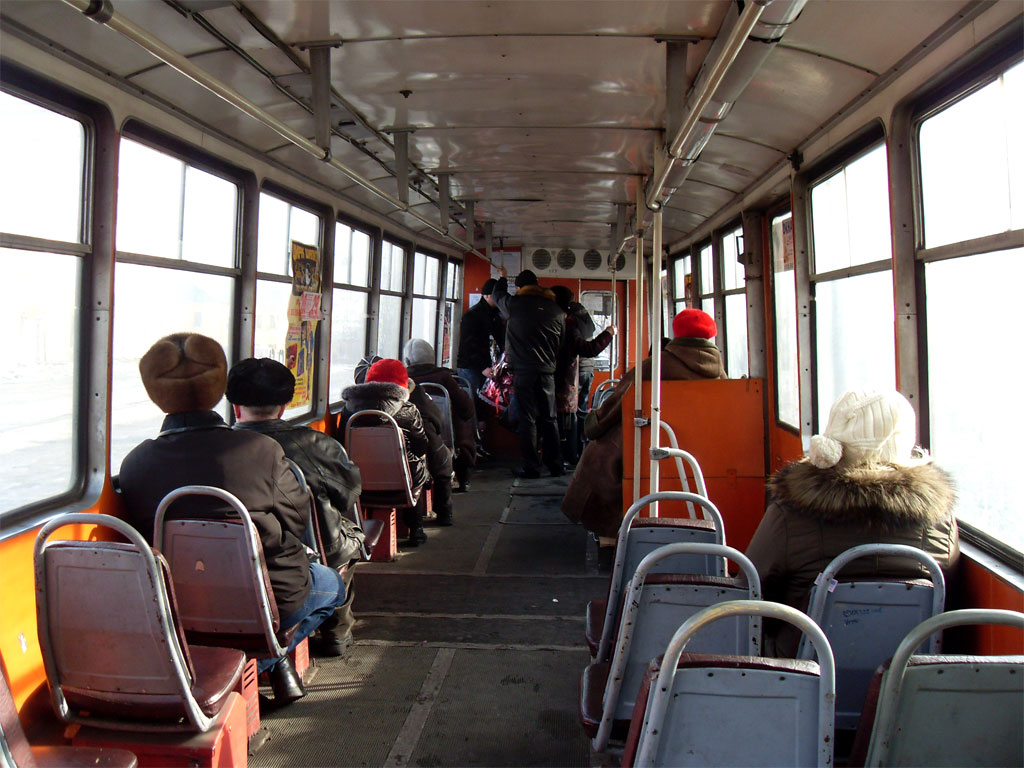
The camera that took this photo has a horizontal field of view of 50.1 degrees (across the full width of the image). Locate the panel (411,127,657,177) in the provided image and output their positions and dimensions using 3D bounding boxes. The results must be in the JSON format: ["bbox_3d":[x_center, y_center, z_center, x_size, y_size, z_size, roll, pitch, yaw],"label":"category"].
[{"bbox_3d":[0.147,-1.111,5.340,1.110,0.050,1.410,0,3,4],"label":"panel"}]

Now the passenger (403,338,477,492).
[{"bbox_3d":[-0.577,0.232,8.985,0.570,1.220,0.720,0,3,4],"label":"passenger"}]

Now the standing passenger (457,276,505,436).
[{"bbox_3d":[-0.324,-0.171,10.551,0.460,1.710,0.500,-1,4,-16],"label":"standing passenger"}]

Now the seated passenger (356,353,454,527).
[{"bbox_3d":[-0.660,0.373,6.849,0.580,1.130,0.680,0,3,4],"label":"seated passenger"}]

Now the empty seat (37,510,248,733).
[{"bbox_3d":[-0.938,0.580,2.859,0.400,0.545,0.490,0,3,4],"label":"empty seat"}]

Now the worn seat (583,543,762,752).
[{"bbox_3d":[0.378,0.601,2.676,0.400,0.525,0.490,0,3,4],"label":"worn seat"}]

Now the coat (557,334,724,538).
[{"bbox_3d":[0.739,0.289,6.143,0.800,1.100,0.520,3,5,44],"label":"coat"}]

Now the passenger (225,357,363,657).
[{"bbox_3d":[-0.860,0.491,4.249,0.570,1.200,0.700,0,3,4],"label":"passenger"}]

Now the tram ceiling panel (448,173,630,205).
[{"bbox_3d":[0.186,-1.188,6.724,1.060,0.060,1.400,0,3,4],"label":"tram ceiling panel"}]

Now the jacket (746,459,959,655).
[{"bbox_3d":[0.889,0.527,2.955,0.530,0.640,0.440,0,3,4],"label":"jacket"}]

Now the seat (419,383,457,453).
[{"bbox_3d":[-0.596,0.274,8.009,0.400,0.550,0.490,0,3,4],"label":"seat"}]

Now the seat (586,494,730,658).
[{"bbox_3d":[0.475,0.629,3.610,0.420,0.600,0.500,0,3,4],"label":"seat"}]

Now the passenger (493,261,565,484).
[{"bbox_3d":[0.143,-0.102,9.375,0.640,1.780,0.450,0,3,-8],"label":"passenger"}]

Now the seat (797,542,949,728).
[{"bbox_3d":[0.912,0.679,2.922,0.410,0.600,0.500,0,3,4],"label":"seat"}]

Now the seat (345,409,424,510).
[{"bbox_3d":[-0.719,0.393,6.076,0.400,0.540,0.490,0,3,4],"label":"seat"}]

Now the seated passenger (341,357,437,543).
[{"bbox_3d":[-0.725,0.398,6.675,0.520,1.150,0.720,0,3,4],"label":"seated passenger"}]

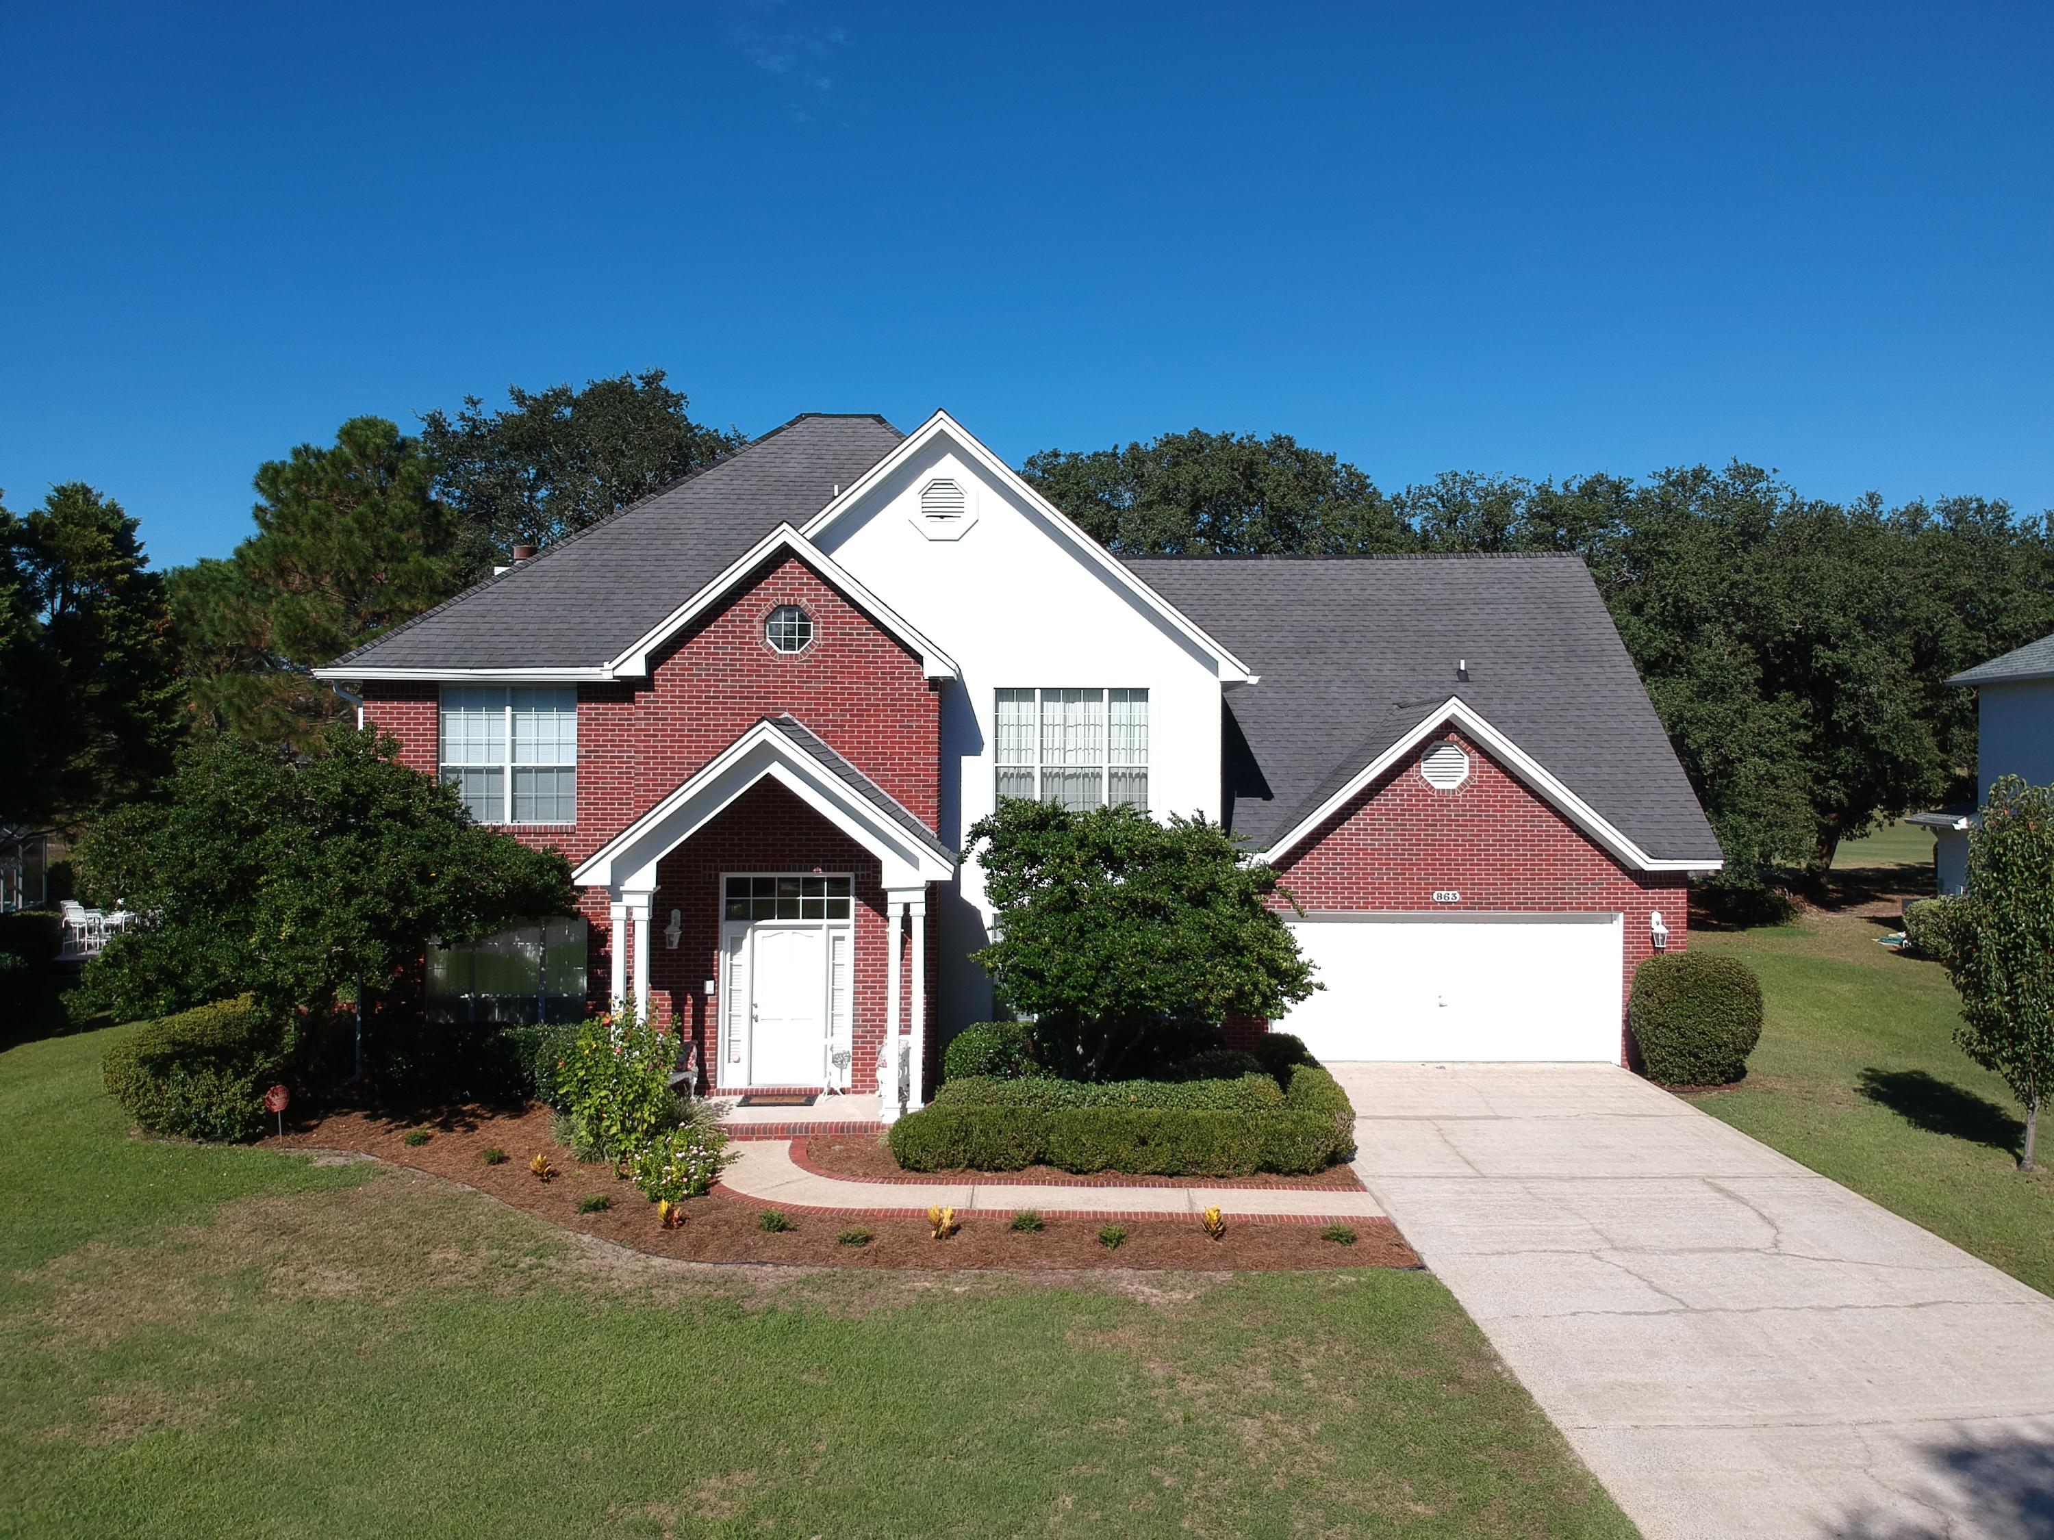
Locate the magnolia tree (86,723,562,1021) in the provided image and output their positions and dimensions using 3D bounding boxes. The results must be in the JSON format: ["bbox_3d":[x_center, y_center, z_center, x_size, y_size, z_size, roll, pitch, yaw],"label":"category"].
[{"bbox_3d":[-8.500,1.880,18.000,6.000,4.800,4.900,0,0,0],"label":"magnolia tree"}]

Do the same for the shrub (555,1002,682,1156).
[{"bbox_3d":[-4.600,3.450,16.600,1.400,1.670,1.300,0,0,0],"label":"shrub"}]

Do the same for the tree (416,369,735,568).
[{"bbox_3d":[-12.900,-3.600,43.000,11.000,16.000,10.500,0,0,0],"label":"tree"}]

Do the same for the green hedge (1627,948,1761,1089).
[{"bbox_3d":[8.930,3.290,19.750,1.800,1.720,1.700,0,0,0],"label":"green hedge"}]

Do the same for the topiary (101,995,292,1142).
[{"bbox_3d":[-10.200,3.690,18.400,2.500,1.200,2.600,0,0,0],"label":"topiary"}]

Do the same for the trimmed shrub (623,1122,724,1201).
[{"bbox_3d":[-3.600,3.950,15.200,1.070,0.650,1.000,0,0,0],"label":"trimmed shrub"}]

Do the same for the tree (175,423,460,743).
[{"bbox_3d":[-16.300,-1.870,34.000,6.600,12.500,6.400,0,0,0],"label":"tree"}]

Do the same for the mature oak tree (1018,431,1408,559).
[{"bbox_3d":[6.200,-3.500,50.000,13.500,15.900,12.000,0,0,0],"label":"mature oak tree"}]

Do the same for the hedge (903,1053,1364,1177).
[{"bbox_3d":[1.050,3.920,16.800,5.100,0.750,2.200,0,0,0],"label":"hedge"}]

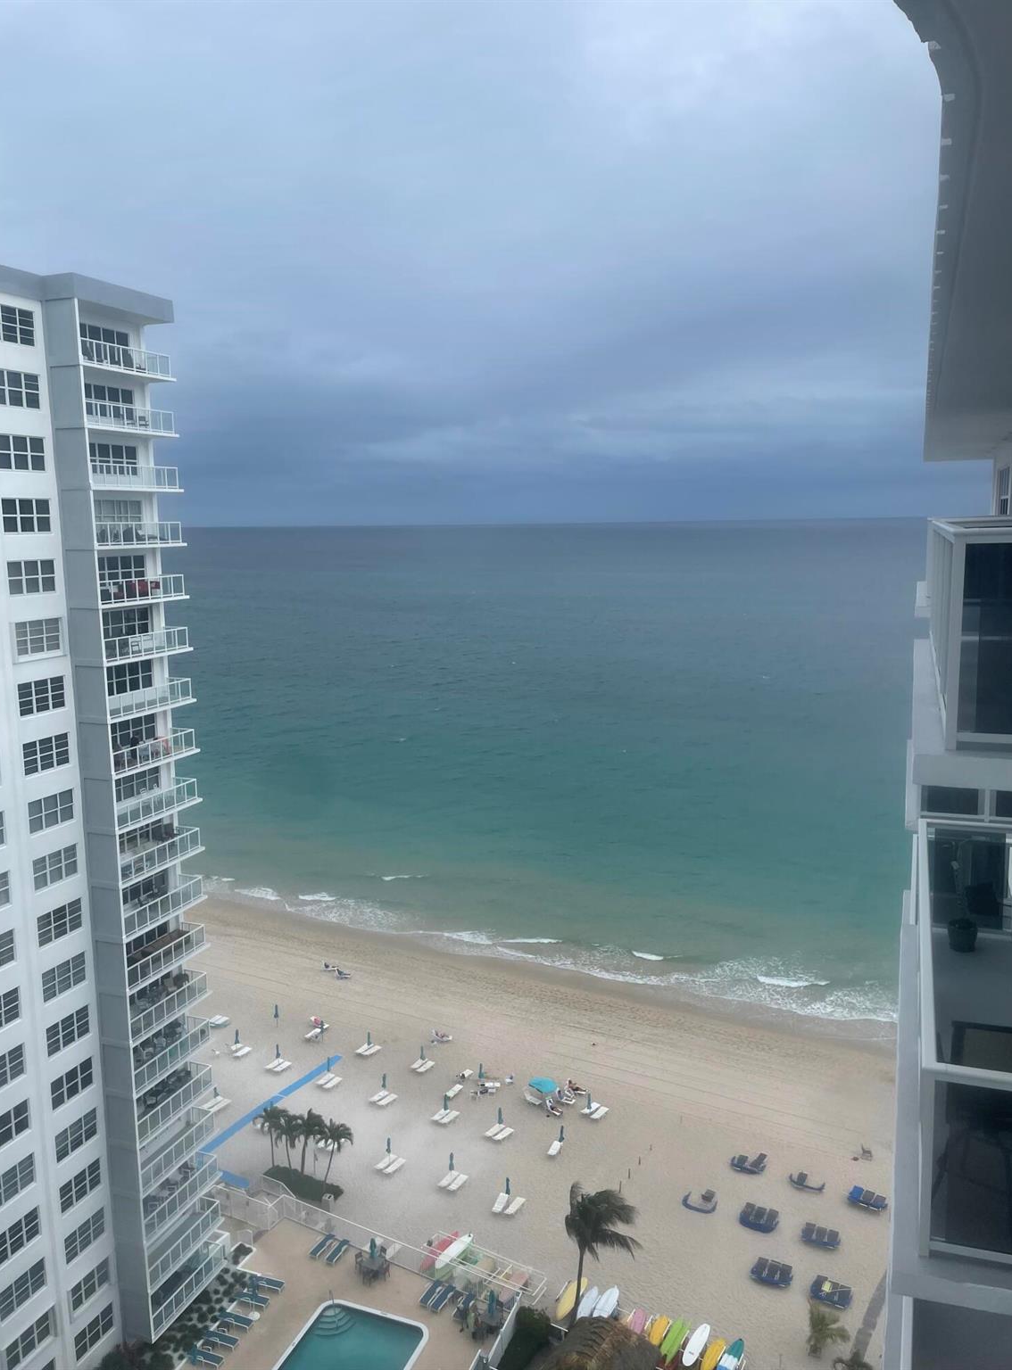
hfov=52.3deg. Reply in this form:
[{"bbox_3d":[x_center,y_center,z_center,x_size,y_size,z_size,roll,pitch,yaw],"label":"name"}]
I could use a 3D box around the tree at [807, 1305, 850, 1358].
[{"bbox_3d":[18.088,36.354,57.898,2.600,3.100,2.400,-1,9,0],"label":"tree"}]

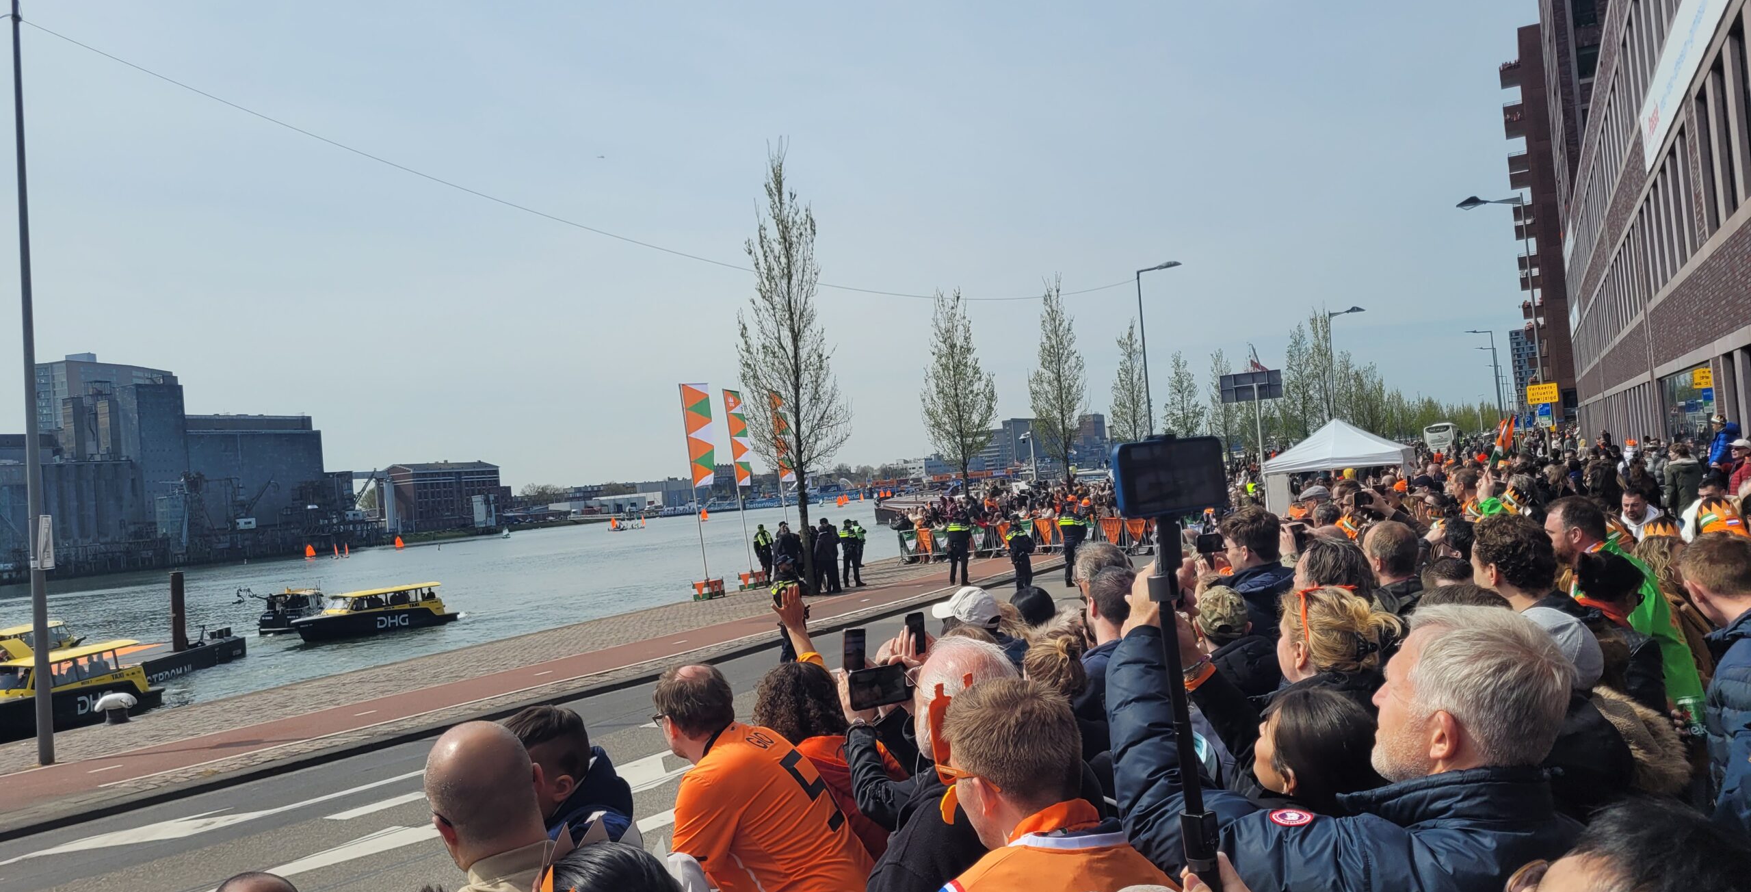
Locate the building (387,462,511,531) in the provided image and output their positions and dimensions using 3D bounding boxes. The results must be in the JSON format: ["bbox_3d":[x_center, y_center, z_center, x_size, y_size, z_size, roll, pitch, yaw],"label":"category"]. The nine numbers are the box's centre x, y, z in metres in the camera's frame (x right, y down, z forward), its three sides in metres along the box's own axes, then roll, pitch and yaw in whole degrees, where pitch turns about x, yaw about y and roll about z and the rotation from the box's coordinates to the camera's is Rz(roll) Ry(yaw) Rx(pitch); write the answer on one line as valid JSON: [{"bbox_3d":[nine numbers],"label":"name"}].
[{"bbox_3d":[-167.667,19.767,515.000,17.000,26.500,50.000,-6,-2,27],"label":"building"}]

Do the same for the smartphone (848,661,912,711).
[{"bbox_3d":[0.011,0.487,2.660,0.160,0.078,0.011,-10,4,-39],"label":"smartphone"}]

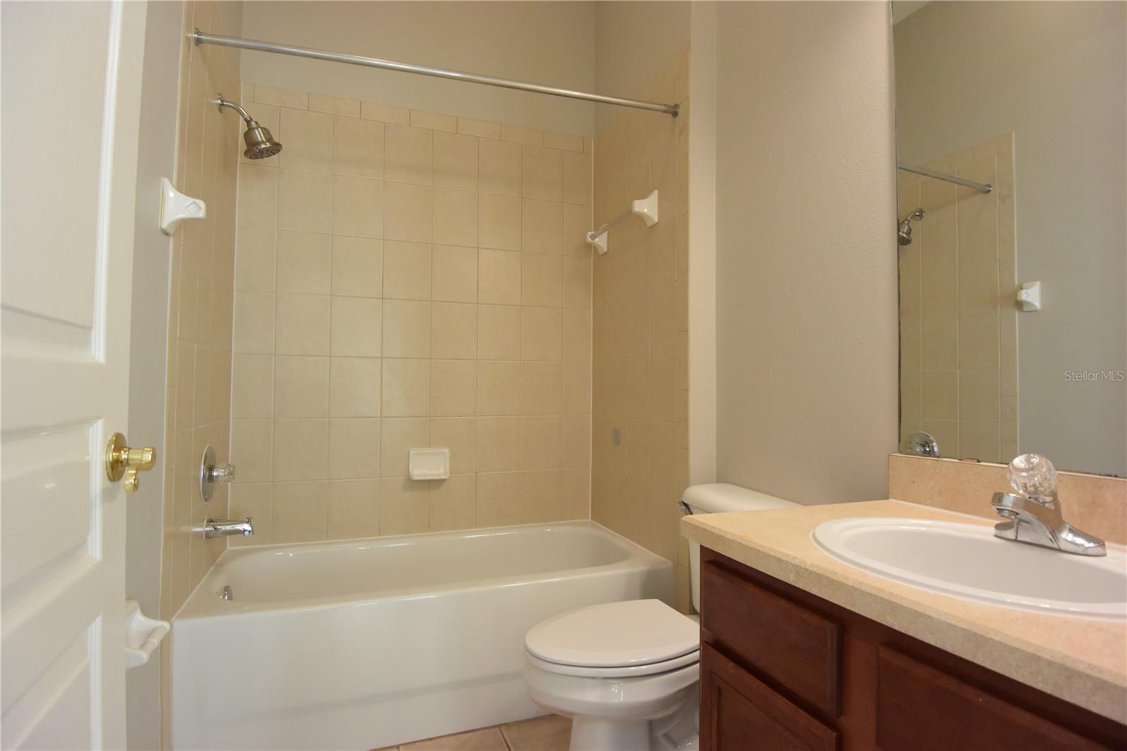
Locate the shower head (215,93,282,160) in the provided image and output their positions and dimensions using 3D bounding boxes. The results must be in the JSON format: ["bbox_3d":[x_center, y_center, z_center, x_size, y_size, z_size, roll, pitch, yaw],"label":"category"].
[{"bbox_3d":[-1.057,-0.830,1.901,0.195,0.212,0.112,1,-2,-20],"label":"shower head"}]

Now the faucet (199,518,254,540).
[{"bbox_3d":[-1.082,0.490,1.826,0.138,0.067,0.060,1,-2,-20],"label":"faucet"}]

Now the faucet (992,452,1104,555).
[{"bbox_3d":[0.715,0.194,0.872,0.160,0.142,0.145,1,-2,-20],"label":"faucet"}]

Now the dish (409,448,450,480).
[{"bbox_3d":[-0.565,0.376,2.384,0.168,0.124,0.062,1,-2,-20],"label":"dish"}]

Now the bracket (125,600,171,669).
[{"bbox_3d":[-0.861,0.542,1.144,0.076,0.130,0.165,1,-2,-20],"label":"bracket"}]

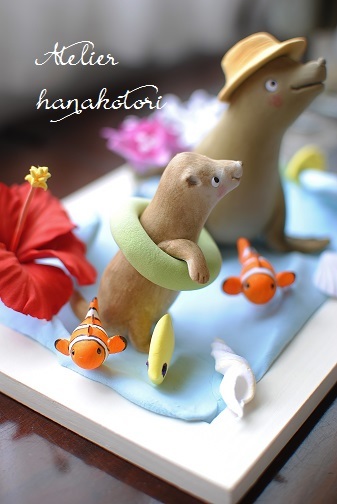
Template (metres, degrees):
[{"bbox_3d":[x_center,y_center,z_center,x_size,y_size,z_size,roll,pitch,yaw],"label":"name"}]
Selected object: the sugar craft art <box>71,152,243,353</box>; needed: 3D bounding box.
[{"bbox_3d":[-0.013,-0.001,0.424,0.115,0.124,0.069,6,31,16],"label":"sugar craft art"}]

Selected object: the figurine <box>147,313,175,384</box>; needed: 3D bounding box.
[{"bbox_3d":[-0.004,0.055,0.415,0.013,0.034,0.051,2,30,8],"label":"figurine"}]

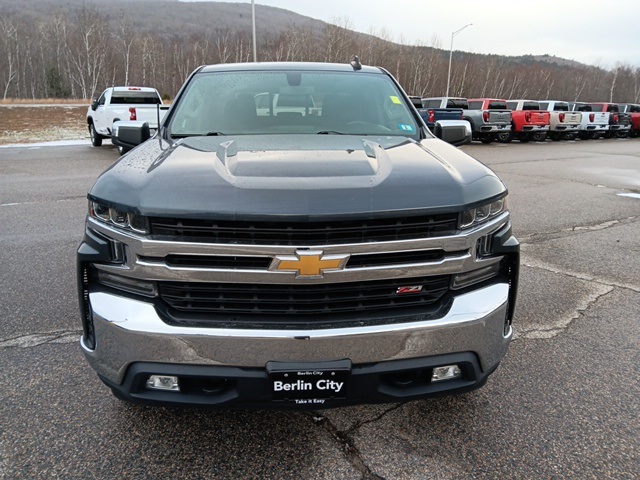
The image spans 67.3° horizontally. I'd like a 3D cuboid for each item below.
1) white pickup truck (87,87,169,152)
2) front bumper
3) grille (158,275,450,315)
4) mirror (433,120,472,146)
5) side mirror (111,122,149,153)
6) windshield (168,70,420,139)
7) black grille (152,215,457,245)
[{"bbox_3d":[-6.274,-4.108,16.322,2.150,2.000,6.000,-12,20,-35],"label":"white pickup truck"},{"bbox_3d":[-0.054,0.412,2.063,2.040,0.430,0.520,-1,16,-4],"label":"front bumper"},{"bbox_3d":[-0.050,0.219,1.956,1.260,0.150,0.150,-1,16,-4],"label":"grille"},{"bbox_3d":[0.944,-0.754,3.411,0.280,0.200,0.170,-1,16,-4],"label":"mirror"},{"bbox_3d":[-1.266,-0.715,3.274,0.270,0.200,0.170,-1,16,-4],"label":"side mirror"},{"bbox_3d":[-0.157,-0.975,3.326,1.640,0.200,0.820,-1,52,-4],"label":"windshield"},{"bbox_3d":[-0.052,-0.041,1.902,1.280,0.130,0.160,-1,16,-4],"label":"black grille"}]

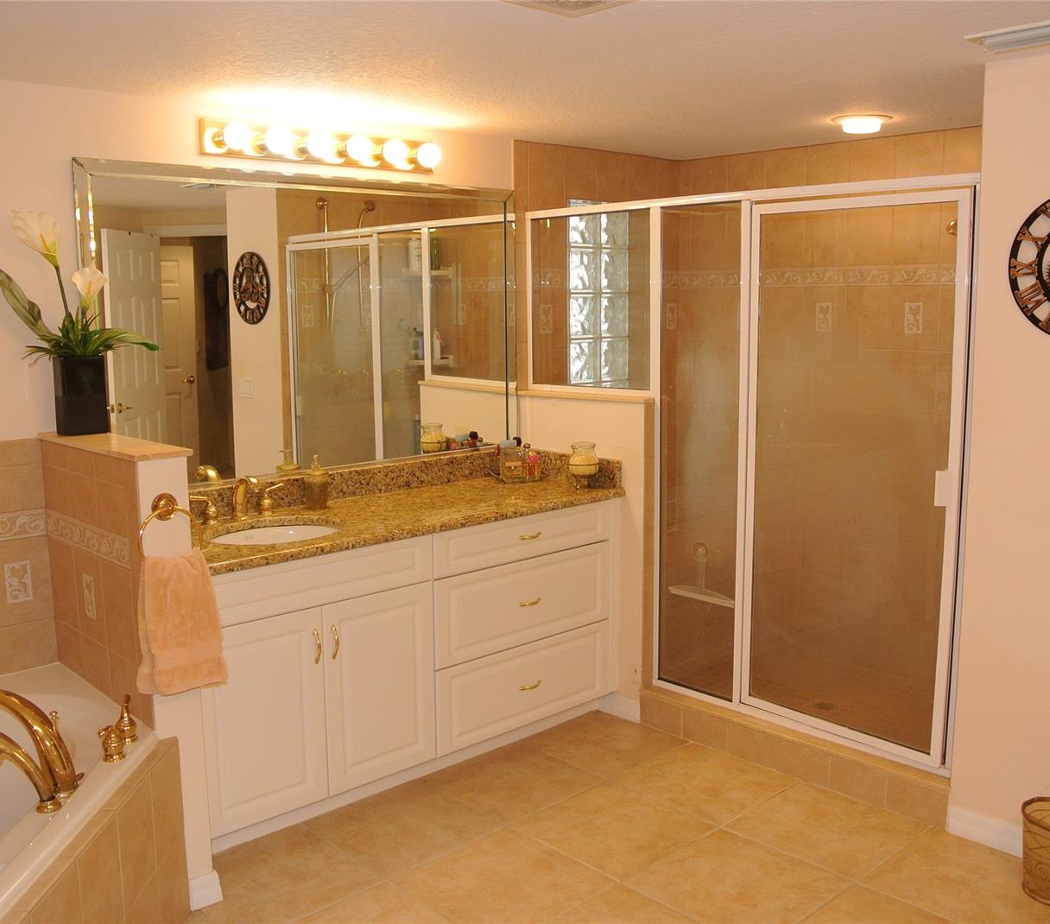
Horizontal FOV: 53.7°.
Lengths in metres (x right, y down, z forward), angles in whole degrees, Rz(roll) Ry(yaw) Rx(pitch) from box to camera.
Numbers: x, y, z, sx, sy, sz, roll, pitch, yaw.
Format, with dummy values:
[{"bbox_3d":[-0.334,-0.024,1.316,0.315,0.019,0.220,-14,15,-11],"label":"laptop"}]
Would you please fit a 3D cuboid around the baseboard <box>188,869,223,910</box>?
[{"bbox_3d":[-0.858,1.147,2.775,0.098,0.088,0.016,-8,10,-42],"label":"baseboard"}]

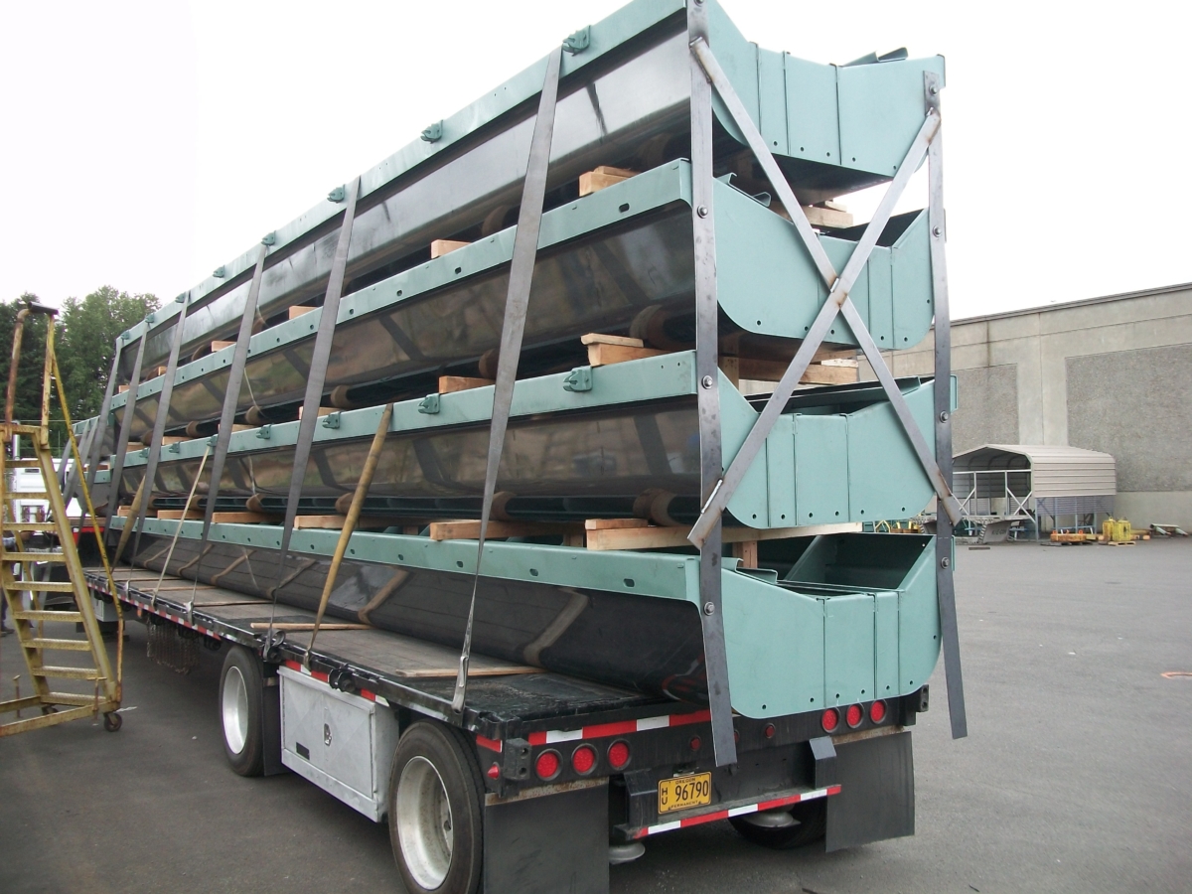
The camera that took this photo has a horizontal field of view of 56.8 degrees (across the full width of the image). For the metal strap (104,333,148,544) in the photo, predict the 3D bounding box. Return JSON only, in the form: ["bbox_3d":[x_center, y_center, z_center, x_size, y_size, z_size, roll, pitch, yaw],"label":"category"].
[{"bbox_3d":[-5.360,-0.035,12.563,0.070,2.774,0.100,12,-9,-32],"label":"metal strap"}]

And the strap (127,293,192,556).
[{"bbox_3d":[-4.387,-0.115,11.069,0.070,2.895,0.100,12,-7,-33],"label":"strap"}]

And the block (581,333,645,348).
[{"bbox_3d":[0.076,-0.455,4.761,0.260,0.039,0.089,2,-3,-33],"label":"block"}]

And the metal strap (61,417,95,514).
[{"bbox_3d":[-7.444,0.320,15.746,0.070,1.494,0.100,20,-17,-30],"label":"metal strap"}]

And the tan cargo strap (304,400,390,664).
[{"bbox_3d":[-1.469,0.481,6.564,0.060,1.576,0.090,22,-12,-31],"label":"tan cargo strap"}]

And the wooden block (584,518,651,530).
[{"bbox_3d":[0.097,0.344,4.856,0.275,0.040,0.089,2,-3,-33],"label":"wooden block"}]

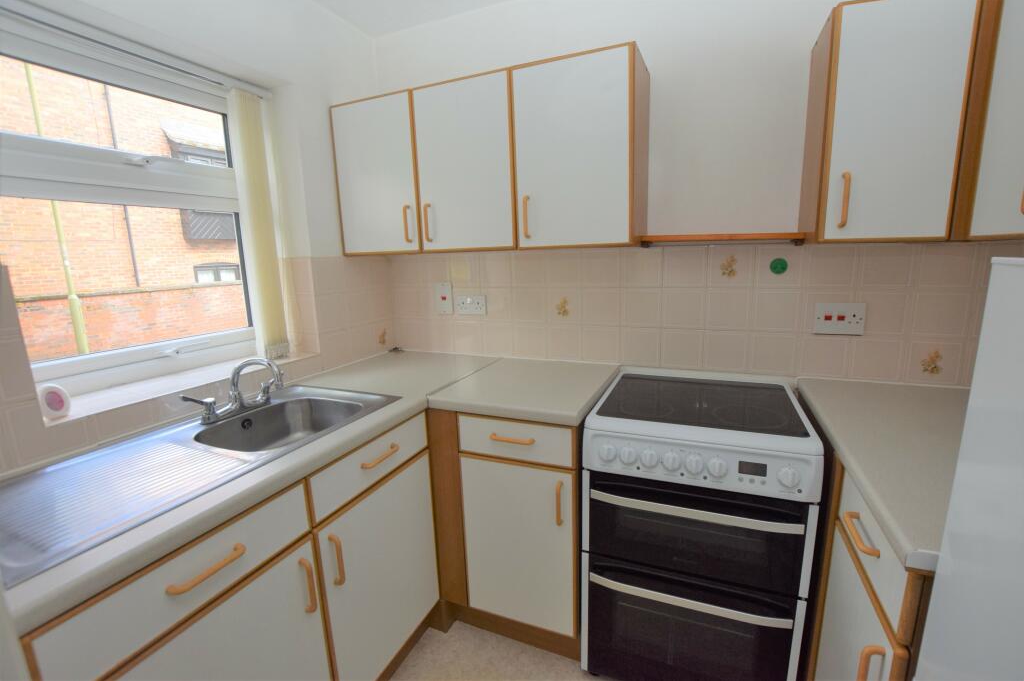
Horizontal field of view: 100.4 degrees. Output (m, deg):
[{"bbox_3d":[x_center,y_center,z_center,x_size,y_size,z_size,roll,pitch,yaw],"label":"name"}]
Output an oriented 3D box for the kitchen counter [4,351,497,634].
[{"bbox_3d":[-0.649,0.232,1.411,0.600,0.046,1.575,3,12,24],"label":"kitchen counter"}]

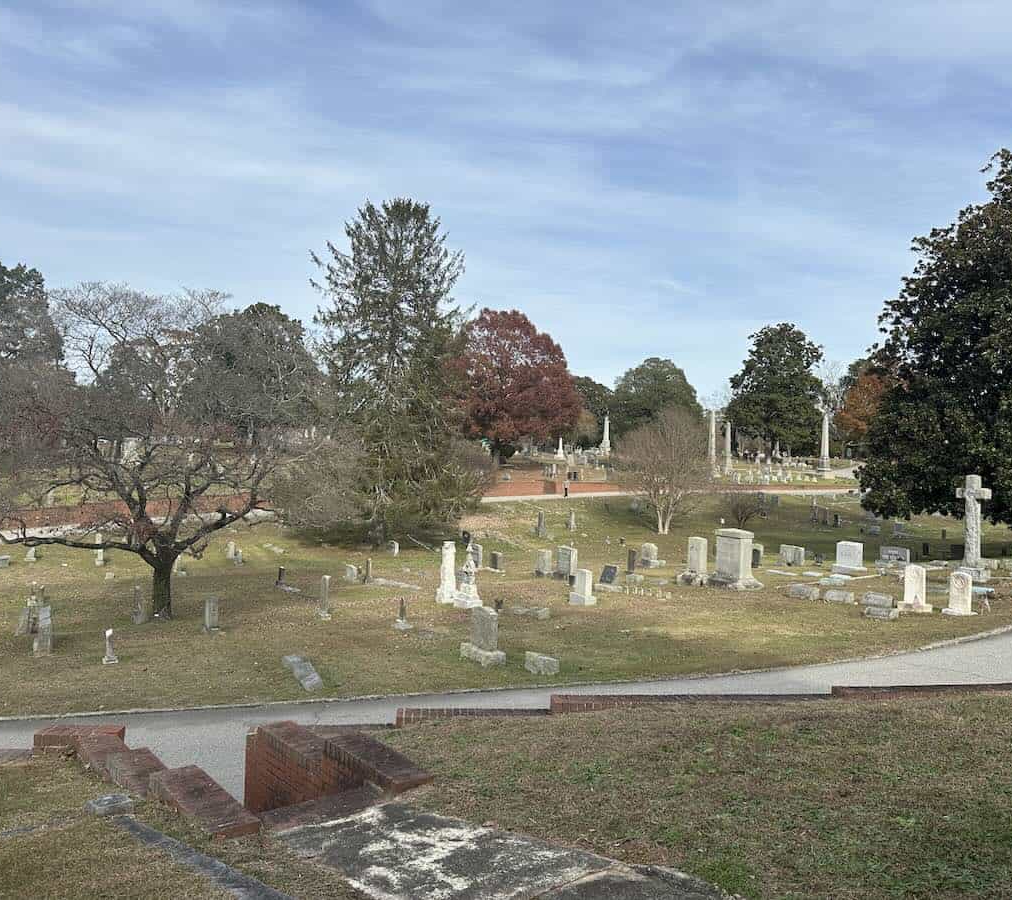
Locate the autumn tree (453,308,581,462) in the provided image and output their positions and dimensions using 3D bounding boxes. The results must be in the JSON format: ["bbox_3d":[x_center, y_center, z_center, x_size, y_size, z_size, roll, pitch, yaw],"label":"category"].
[{"bbox_3d":[1.330,-8.080,105.000,15.830,19.560,15.040,1,0,0],"label":"autumn tree"}]

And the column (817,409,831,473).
[{"bbox_3d":[40.921,-1.159,107.062,1.400,8.359,1.400,2,1,20],"label":"column"}]

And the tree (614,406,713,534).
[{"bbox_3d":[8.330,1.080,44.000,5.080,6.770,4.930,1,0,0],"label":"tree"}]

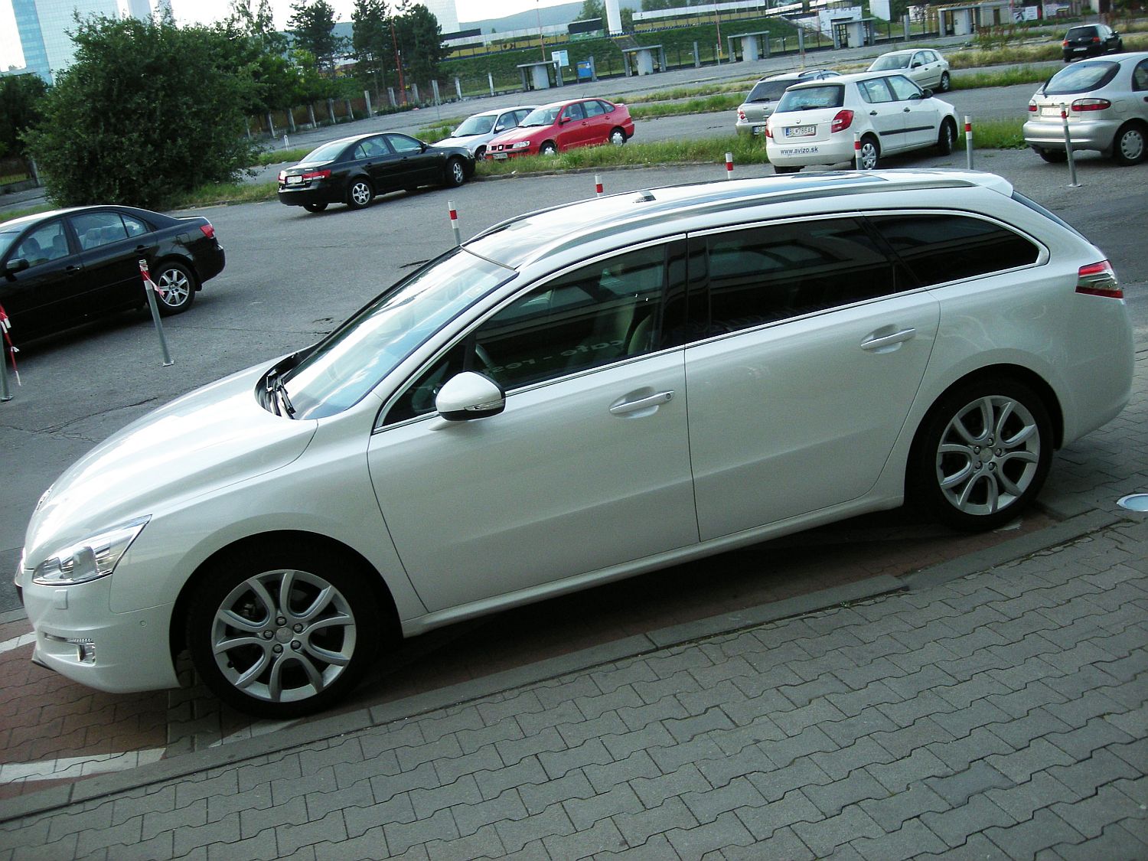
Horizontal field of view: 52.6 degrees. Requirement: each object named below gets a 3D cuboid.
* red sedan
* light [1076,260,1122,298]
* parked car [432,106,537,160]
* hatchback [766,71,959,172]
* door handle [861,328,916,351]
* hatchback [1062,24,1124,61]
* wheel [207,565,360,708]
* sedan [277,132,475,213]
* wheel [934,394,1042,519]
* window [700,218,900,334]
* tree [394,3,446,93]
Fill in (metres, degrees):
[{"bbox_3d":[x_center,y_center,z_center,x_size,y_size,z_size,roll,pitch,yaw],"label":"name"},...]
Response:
[{"bbox_3d":[-0.304,-8.000,31.013,4.439,1.440,1.742,-23,23,-39],"label":"red sedan"},{"bbox_3d":[2.180,-0.616,4.833,0.310,0.200,0.230,-13,15,-13],"label":"light"},{"bbox_3d":[-2.363,-8.252,32.556,1.700,1.470,4.220,7,23,40],"label":"parked car"},{"bbox_3d":[4.981,-5.235,19.608,3.995,1.498,1.642,-23,23,-39],"label":"hatchback"},{"bbox_3d":[1.199,-0.347,4.405,0.235,0.045,0.050,-13,17,-13],"label":"door handle"},{"bbox_3d":[23.100,-17.350,51.800,1.735,1.440,4.150,5,21,36],"label":"hatchback"},{"bbox_3d":[-1.017,0.689,4.089,0.485,0.485,0.200,-12,16,-9],"label":"wheel"},{"bbox_3d":[-4.280,-5.890,25.780,1.830,1.475,4.800,9,24,42],"label":"sedan"},{"bbox_3d":[1.644,0.081,4.757,0.485,0.485,0.200,-13,17,-13],"label":"wheel"},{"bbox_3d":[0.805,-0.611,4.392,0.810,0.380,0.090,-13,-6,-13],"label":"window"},{"bbox_3d":[-14.974,-36.802,113.000,5.400,10.200,5.200,-9,17,-4],"label":"tree"}]

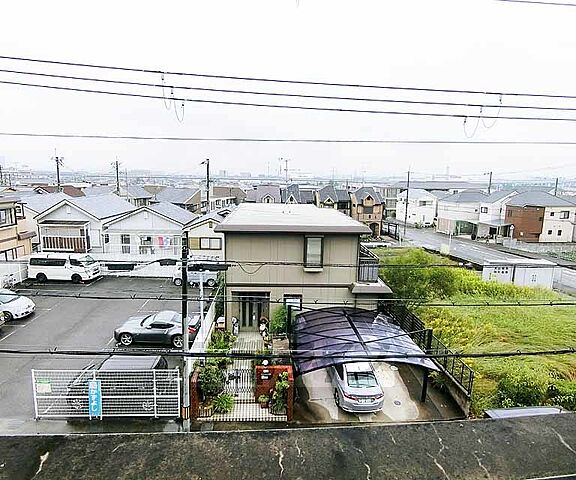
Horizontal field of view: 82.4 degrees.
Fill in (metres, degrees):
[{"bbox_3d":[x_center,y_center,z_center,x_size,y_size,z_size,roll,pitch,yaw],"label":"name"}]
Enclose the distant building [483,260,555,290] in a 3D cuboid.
[{"bbox_3d":[18.560,3.007,27.244,5.600,2.150,2.000,2,10,4],"label":"distant building"}]

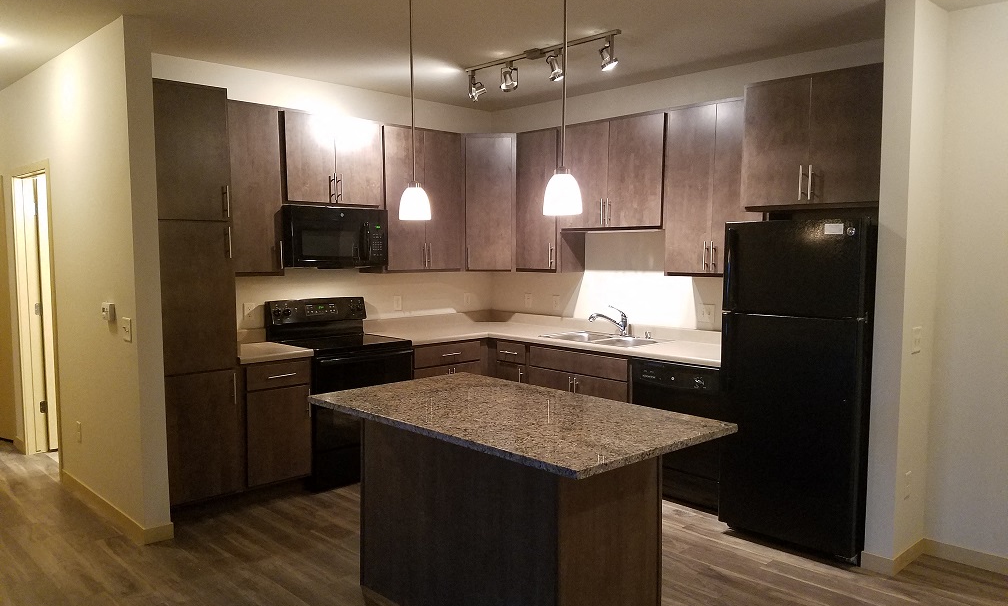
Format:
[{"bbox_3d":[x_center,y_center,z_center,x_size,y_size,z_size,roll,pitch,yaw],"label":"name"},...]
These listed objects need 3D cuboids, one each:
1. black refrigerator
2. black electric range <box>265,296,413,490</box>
[{"bbox_3d":[1.706,0.400,4.128,0.750,1.687,0.724,-4,5,-43],"label":"black refrigerator"},{"bbox_3d":[-1.113,0.581,5.203,0.762,1.177,0.665,-4,5,-43],"label":"black electric range"}]

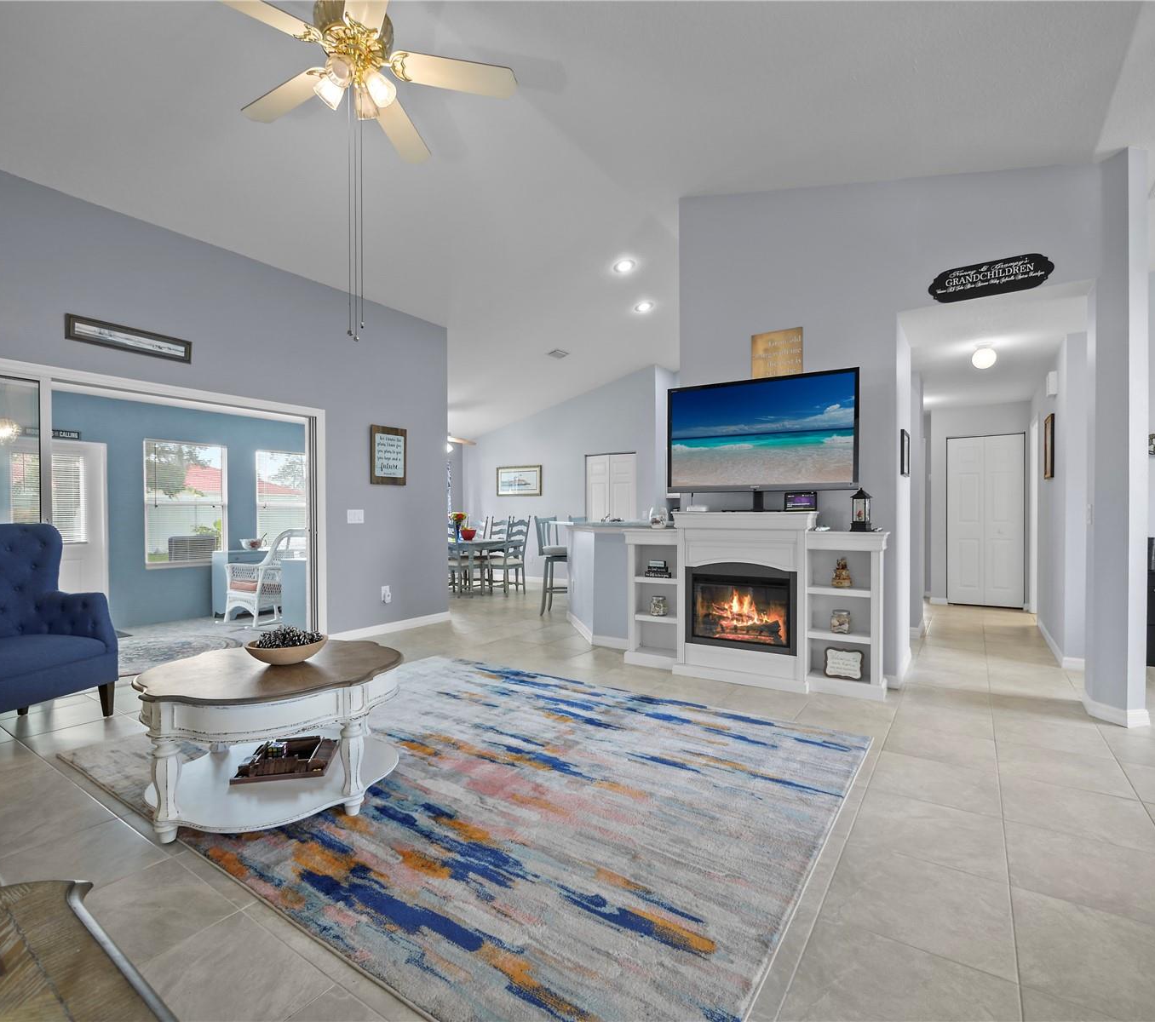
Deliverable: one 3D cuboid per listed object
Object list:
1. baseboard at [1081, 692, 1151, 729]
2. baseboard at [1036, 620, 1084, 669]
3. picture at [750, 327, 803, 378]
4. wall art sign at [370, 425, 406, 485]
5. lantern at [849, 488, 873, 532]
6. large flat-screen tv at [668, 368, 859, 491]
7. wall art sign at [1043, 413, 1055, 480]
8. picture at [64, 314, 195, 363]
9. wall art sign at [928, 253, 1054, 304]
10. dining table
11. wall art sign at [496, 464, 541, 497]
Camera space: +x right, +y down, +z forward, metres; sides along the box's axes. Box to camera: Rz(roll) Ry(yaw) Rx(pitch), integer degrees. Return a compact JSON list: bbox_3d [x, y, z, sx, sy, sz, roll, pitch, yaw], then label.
[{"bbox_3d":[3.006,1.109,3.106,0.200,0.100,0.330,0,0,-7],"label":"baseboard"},{"bbox_3d":[4.161,1.118,4.757,0.150,0.084,1.805,0,0,36],"label":"baseboard"},{"bbox_3d":[1.452,-1.111,4.033,0.363,0.410,0.030,0,0,33],"label":"picture"},{"bbox_3d":[-1.812,-0.525,5.278,0.025,0.550,0.400,0,0,36],"label":"wall art sign"},{"bbox_3d":[1.804,-0.003,3.500,0.095,0.275,0.115,0,0,-41],"label":"lantern"},{"bbox_3d":[1.224,-0.512,3.771,1.257,0.760,0.070,0,0,30],"label":"large flat-screen tv"},{"bbox_3d":[4.050,-0.535,4.730,0.025,0.510,0.500,0,0,36],"label":"wall art sign"},{"bbox_3d":[-2.930,-1.130,3.642,0.030,0.164,0.670,0,0,36],"label":"picture"},{"bbox_3d":[2.496,-1.413,3.348,0.616,0.196,0.020,0,0,33],"label":"wall art sign"},{"bbox_3d":[-1.735,0.804,8.211,1.500,0.740,0.980,0,0,36],"label":"dining table"},{"bbox_3d":[-0.972,-0.496,9.230,0.960,0.510,0.030,0,0,34],"label":"wall art sign"}]

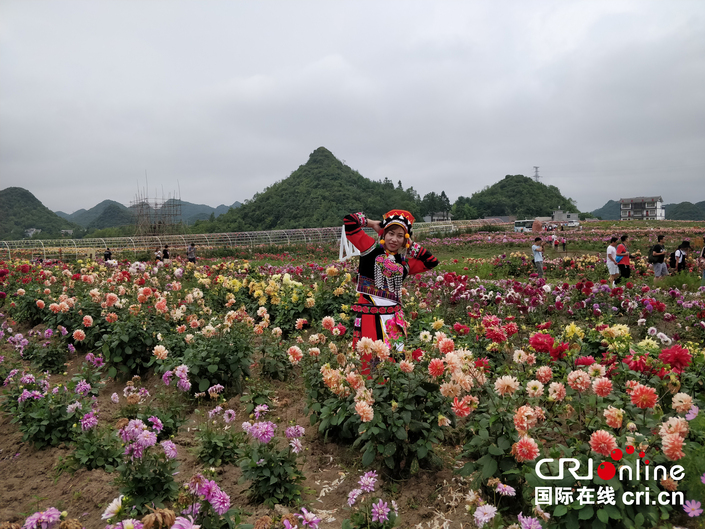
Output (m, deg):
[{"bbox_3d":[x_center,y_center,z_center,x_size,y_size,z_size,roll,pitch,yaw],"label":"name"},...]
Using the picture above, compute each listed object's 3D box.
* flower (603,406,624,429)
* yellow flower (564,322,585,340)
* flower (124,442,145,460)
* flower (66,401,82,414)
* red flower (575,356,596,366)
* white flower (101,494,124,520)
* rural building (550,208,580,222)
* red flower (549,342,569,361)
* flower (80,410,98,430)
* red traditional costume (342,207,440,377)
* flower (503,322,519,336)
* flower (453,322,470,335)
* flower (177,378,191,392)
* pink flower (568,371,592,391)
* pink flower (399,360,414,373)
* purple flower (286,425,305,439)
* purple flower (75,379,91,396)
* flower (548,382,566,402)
[{"bbox_3d":[1.174,0.688,2.200,0.099,0.099,0.079,-2,4,-24],"label":"flower"},{"bbox_3d":[1.612,0.487,3.550,0.145,0.131,0.123,2,5,25],"label":"yellow flower"},{"bbox_3d":[-1.183,1.015,2.650,0.111,0.089,0.085,-1,3,-24],"label":"flower"},{"bbox_3d":[-1.903,0.982,3.350,0.106,0.086,0.075,-2,4,-30],"label":"flower"},{"bbox_3d":[1.382,0.575,2.900,0.130,0.065,0.115,0,-6,0],"label":"red flower"},{"bbox_3d":[-0.933,0.944,1.900,0.075,0.101,0.093,-2,4,-24],"label":"white flower"},{"bbox_3d":[71.886,-16.453,168.000,9.112,4.800,8.000,0,3,9],"label":"rural building"},{"bbox_3d":[1.306,0.552,3.100,0.127,0.114,0.100,-1,3,-11],"label":"red flower"},{"bbox_3d":[-1.614,0.957,3.000,0.110,0.123,0.088,0,3,0],"label":"flower"},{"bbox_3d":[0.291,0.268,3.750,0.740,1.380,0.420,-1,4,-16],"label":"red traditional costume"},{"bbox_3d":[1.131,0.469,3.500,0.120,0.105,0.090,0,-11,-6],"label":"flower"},{"bbox_3d":[0.818,0.480,3.650,0.127,0.093,0.090,1,3,13],"label":"flower"},{"bbox_3d":[-1.296,0.928,3.750,0.107,0.107,0.091,-1,4,-19],"label":"flower"},{"bbox_3d":[1.183,0.609,2.550,0.123,0.117,0.095,1,3,25],"label":"pink flower"},{"bbox_3d":[0.342,0.647,3.100,0.101,0.076,0.067,0,3,0],"label":"pink flower"},{"bbox_3d":[-0.315,0.922,2.700,0.099,0.077,0.089,0,4,-7],"label":"purple flower"},{"bbox_3d":[-1.961,0.893,3.550,0.116,0.131,0.111,-2,5,-29],"label":"purple flower"},{"bbox_3d":[1.111,0.694,2.650,0.092,0.108,0.098,-3,5,-32],"label":"flower"}]

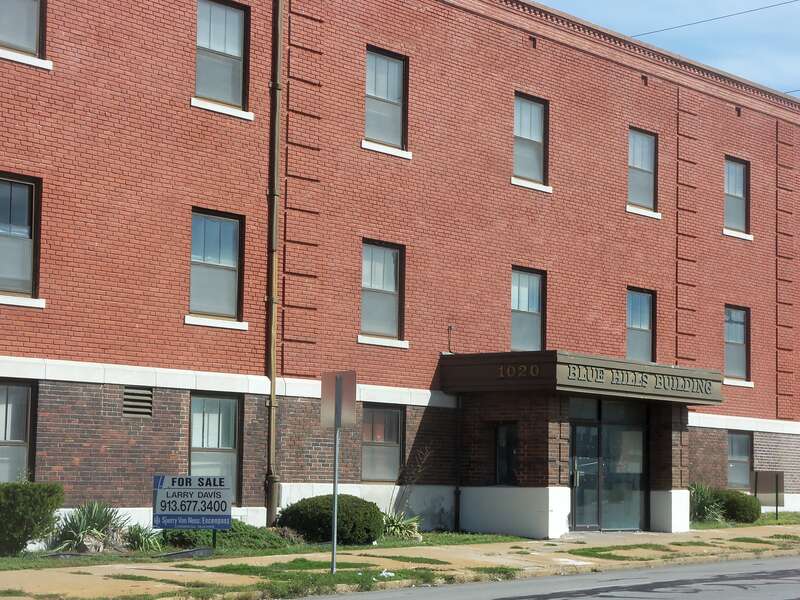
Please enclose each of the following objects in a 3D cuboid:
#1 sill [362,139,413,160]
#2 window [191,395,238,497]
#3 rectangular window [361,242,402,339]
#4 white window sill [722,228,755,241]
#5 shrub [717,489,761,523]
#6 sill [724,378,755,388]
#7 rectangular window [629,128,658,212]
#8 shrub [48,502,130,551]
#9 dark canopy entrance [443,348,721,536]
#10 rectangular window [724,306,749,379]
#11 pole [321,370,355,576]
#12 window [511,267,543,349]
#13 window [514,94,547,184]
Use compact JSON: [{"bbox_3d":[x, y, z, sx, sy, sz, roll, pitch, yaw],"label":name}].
[{"bbox_3d":[-0.246,-2.619,32.166,0.170,0.135,1.397,-4,-8,38],"label":"sill"},{"bbox_3d":[-2.865,2.290,28.466,0.150,1.711,1.168,-4,-8,38],"label":"window"},{"bbox_3d":[-0.317,-0.172,32.576,0.140,1.719,1.197,-4,-7,38],"label":"rectangular window"},{"bbox_3d":[7.830,-1.494,42.953,0.180,0.133,1.430,-4,-7,38],"label":"white window sill"},{"bbox_3d":[7.249,4.401,39.592,0.900,0.700,0.920,1,-6,0],"label":"shrub"},{"bbox_3d":[7.683,1.891,42.011,0.180,0.130,1.400,-4,-8,39],"label":"sill"},{"bbox_3d":[5.116,-2.762,39.283,0.150,1.690,1.150,-4,-8,39],"label":"rectangular window"},{"bbox_3d":[-4.315,3.154,25.692,0.950,0.700,1.080,-4,-8,39],"label":"shrub"},{"bbox_3d":[3.547,2.824,35.062,2.529,3.219,5.902,-4,-7,38],"label":"dark canopy entrance"},{"bbox_3d":[7.571,0.976,41.774,0.150,1.656,1.168,-4,-8,38],"label":"rectangular window"},{"bbox_3d":[-0.818,2.309,24.606,0.580,2.680,0.080,-4,-8,39],"label":"pole"},{"bbox_3d":[2.503,0.234,36.113,0.140,1.719,1.197,-4,-7,38],"label":"window"},{"bbox_3d":[2.484,-3.111,35.735,0.150,1.668,1.168,-4,-8,38],"label":"window"}]

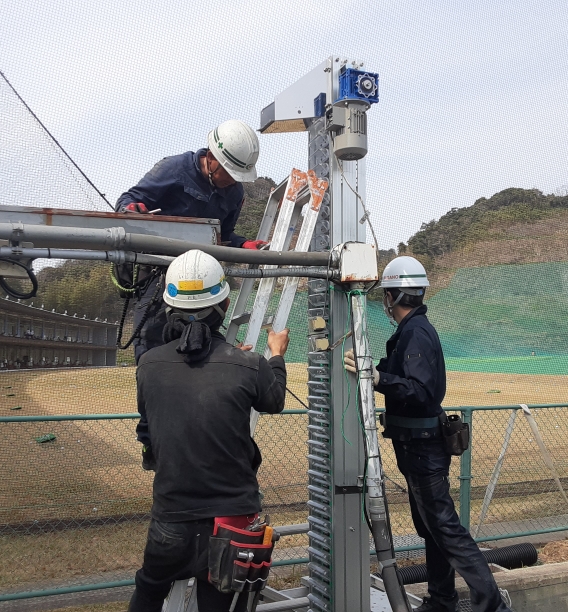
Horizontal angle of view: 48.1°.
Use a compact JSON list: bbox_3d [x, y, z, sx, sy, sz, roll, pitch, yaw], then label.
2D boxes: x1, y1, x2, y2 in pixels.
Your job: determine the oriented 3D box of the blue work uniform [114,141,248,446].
[{"bbox_3d":[-0.446,-0.047,2.850,0.580,1.280,0.500,4,-6,-37],"label":"blue work uniform"}]

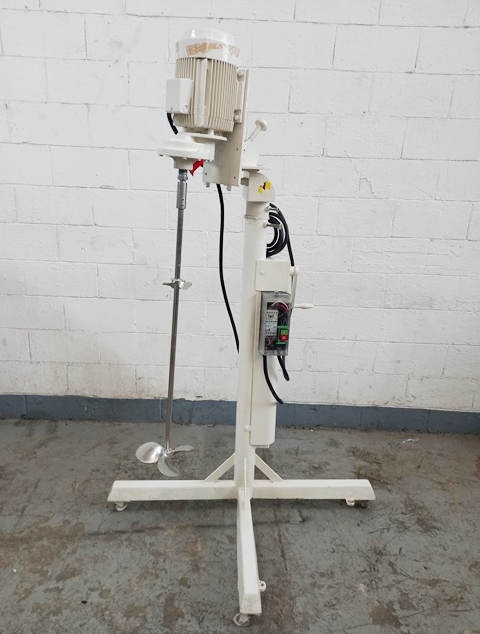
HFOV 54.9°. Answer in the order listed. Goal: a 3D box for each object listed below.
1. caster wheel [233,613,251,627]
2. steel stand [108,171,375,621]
[{"bbox_3d":[0.008,1.029,1.590,0.062,0.062,0.036,2,17,-1],"label":"caster wheel"},{"bbox_3d":[0.045,0.174,1.938,1.220,1.500,1.210,1,17,-3],"label":"steel stand"}]

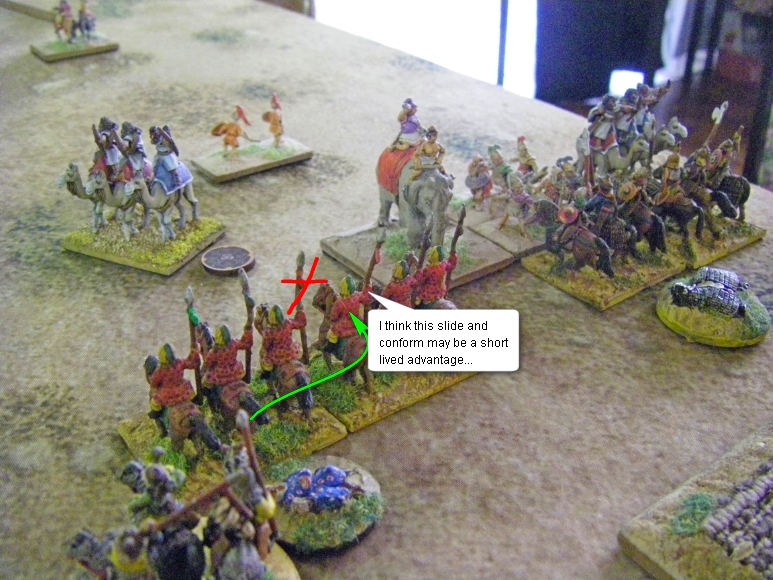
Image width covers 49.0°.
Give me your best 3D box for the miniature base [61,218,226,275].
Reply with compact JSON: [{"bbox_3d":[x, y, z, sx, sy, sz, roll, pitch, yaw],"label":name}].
[{"bbox_3d":[-0.074,-0.017,0.262,0.038,0.003,0.031,13,32,18],"label":"miniature base"}]

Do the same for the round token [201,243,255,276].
[{"bbox_3d":[-0.047,-0.009,0.251,0.015,0.002,0.015,2,31,-1],"label":"round token"}]

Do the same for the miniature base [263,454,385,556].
[{"bbox_3d":[-0.014,0.042,0.167,0.026,0.004,0.024,-2,31,-8],"label":"miniature base"}]

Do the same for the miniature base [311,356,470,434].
[{"bbox_3d":[0.000,0.018,0.208,0.040,0.003,0.030,-21,38,-31],"label":"miniature base"}]

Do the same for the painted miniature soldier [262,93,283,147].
[{"bbox_3d":[-0.042,-0.063,0.319,0.006,0.021,0.005,-22,38,-35],"label":"painted miniature soldier"}]

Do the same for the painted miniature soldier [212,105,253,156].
[{"bbox_3d":[-0.056,-0.058,0.310,0.011,0.020,0.009,-22,38,-35],"label":"painted miniature soldier"}]

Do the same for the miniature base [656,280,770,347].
[{"bbox_3d":[0.091,0.005,0.235,0.030,0.004,0.031,2,31,-1],"label":"miniature base"}]

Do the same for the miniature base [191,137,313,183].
[{"bbox_3d":[-0.050,-0.049,0.319,0.041,0.003,0.019,-22,38,-35],"label":"miniature base"}]

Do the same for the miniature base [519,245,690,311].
[{"bbox_3d":[0.066,-0.008,0.257,0.040,0.003,0.031,-21,38,-33],"label":"miniature base"}]

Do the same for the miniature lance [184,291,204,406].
[{"bbox_3d":[-0.039,0.012,0.173,0.003,0.030,0.002,-17,36,-29],"label":"miniature lance"}]

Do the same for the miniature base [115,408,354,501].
[{"bbox_3d":[-0.034,0.031,0.186,0.040,0.003,0.030,-20,38,-31],"label":"miniature base"}]

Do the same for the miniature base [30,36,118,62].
[{"bbox_3d":[-0.160,-0.125,0.438,0.038,0.003,0.021,-24,40,-37],"label":"miniature base"}]

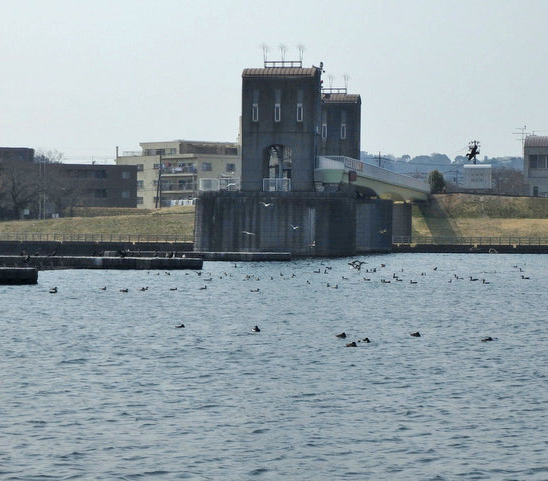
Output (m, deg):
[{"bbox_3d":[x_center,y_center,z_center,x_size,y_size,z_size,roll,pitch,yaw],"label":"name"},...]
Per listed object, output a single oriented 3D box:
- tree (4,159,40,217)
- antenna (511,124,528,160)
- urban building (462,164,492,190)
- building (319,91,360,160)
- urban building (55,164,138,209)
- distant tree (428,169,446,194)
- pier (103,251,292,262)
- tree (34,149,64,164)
[{"bbox_3d":[-36.725,-7.533,260.000,5.300,8.700,5.000,0,0,0],"label":"tree"},{"bbox_3d":[37.283,-14.853,272.000,2.600,5.000,1.300,0,0,0],"label":"antenna"},{"bbox_3d":[29.298,-9.057,258.000,3.900,3.700,2.600,0,0,0],"label":"urban building"},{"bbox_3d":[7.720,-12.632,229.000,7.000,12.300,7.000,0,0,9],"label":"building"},{"bbox_3d":[-27.351,-8.121,275.000,12.800,6.600,7.500,0,0,-25],"label":"urban building"},{"bbox_3d":[22.958,-8.144,252.000,2.500,3.400,2.500,0,0,0],"label":"distant tree"},{"bbox_3d":[-6.521,1.397,151.000,16.200,0.750,2.000,0,0,-21],"label":"pier"},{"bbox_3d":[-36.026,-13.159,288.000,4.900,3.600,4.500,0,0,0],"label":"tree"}]

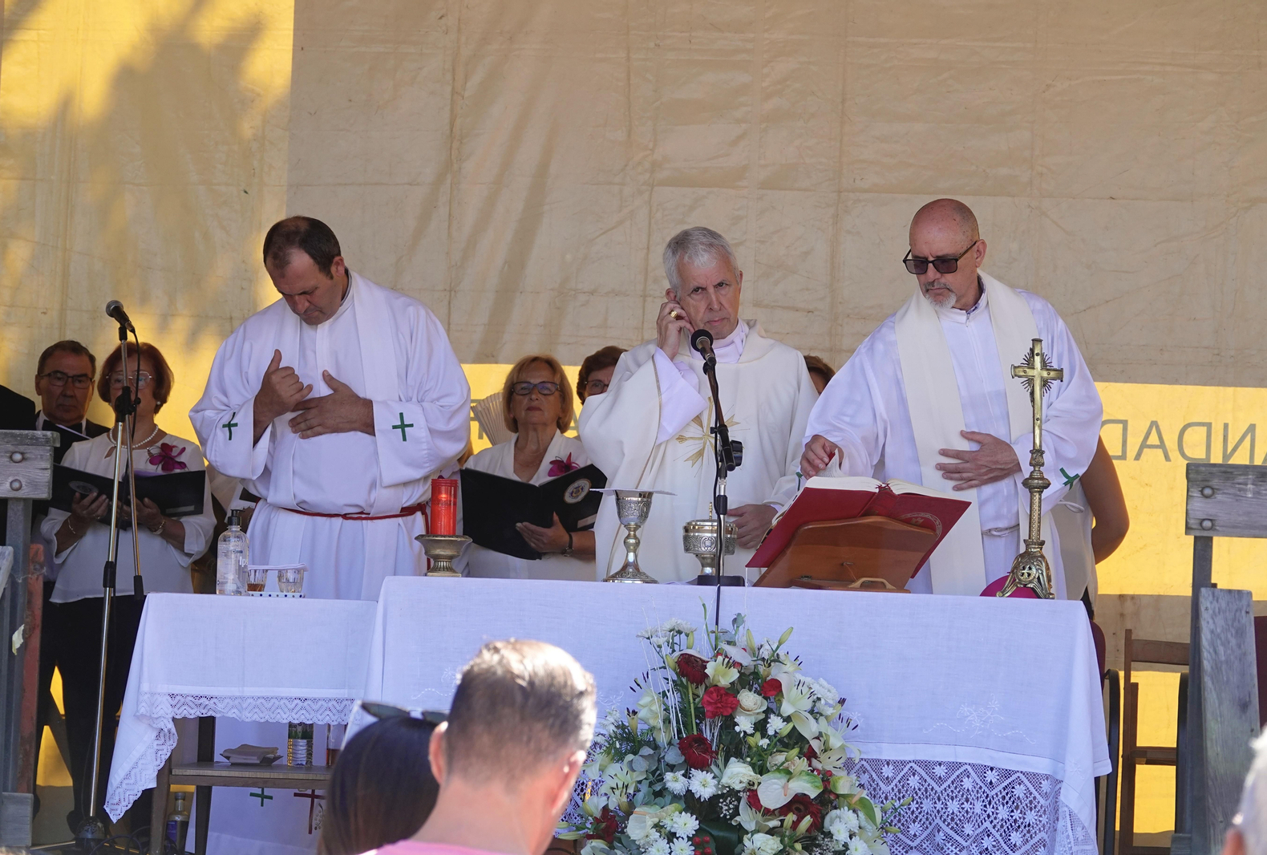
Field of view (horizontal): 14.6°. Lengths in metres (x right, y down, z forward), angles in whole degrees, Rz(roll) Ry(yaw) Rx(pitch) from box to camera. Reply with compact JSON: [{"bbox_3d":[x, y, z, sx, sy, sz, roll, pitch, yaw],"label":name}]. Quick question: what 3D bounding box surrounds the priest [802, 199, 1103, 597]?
[{"bbox_3d":[0.718,0.333,11.519,0.700,1.733,0.550,1,-2,9],"label":"priest"}]

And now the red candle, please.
[{"bbox_3d":[-0.423,0.177,11.050,0.062,0.127,0.062,2,-2,0],"label":"red candle"}]

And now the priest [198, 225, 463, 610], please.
[{"bbox_3d":[-0.730,0.330,11.520,0.620,1.648,0.470,1,-2,12],"label":"priest"}]

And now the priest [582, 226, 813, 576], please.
[{"bbox_3d":[0.122,0.388,11.366,0.550,1.700,0.450,2,-2,6],"label":"priest"}]

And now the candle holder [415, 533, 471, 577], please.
[{"bbox_3d":[-0.424,0.286,11.050,0.126,0.098,0.126,2,-2,0],"label":"candle holder"}]

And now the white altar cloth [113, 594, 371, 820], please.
[{"bbox_3d":[-0.856,0.632,11.200,0.670,0.490,0.500,2,-2,7],"label":"white altar cloth"}]

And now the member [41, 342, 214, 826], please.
[{"bbox_3d":[-1.603,0.503,15.472,0.540,1.535,0.400,2,-2,5],"label":"member"}]

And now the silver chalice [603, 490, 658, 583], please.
[{"bbox_3d":[-0.007,0.245,11.050,0.125,0.208,0.125,2,-2,0],"label":"silver chalice"}]

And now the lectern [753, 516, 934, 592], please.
[{"bbox_3d":[0.473,0.282,11.050,0.360,0.165,0.250,3,-2,-23],"label":"lectern"}]

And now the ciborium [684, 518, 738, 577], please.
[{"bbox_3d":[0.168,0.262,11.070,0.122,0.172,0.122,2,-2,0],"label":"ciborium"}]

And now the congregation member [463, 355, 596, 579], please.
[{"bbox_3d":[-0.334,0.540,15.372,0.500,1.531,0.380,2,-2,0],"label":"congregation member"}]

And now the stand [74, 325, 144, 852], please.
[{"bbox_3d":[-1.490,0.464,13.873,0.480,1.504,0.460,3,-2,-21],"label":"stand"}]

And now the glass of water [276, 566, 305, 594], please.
[{"bbox_3d":[-0.774,0.347,11.200,0.062,0.060,0.062,2,-2,0],"label":"glass of water"}]

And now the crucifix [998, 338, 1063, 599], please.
[{"bbox_3d":[0.887,0.093,11.000,0.137,0.573,0.115,3,-2,-27],"label":"crucifix"}]

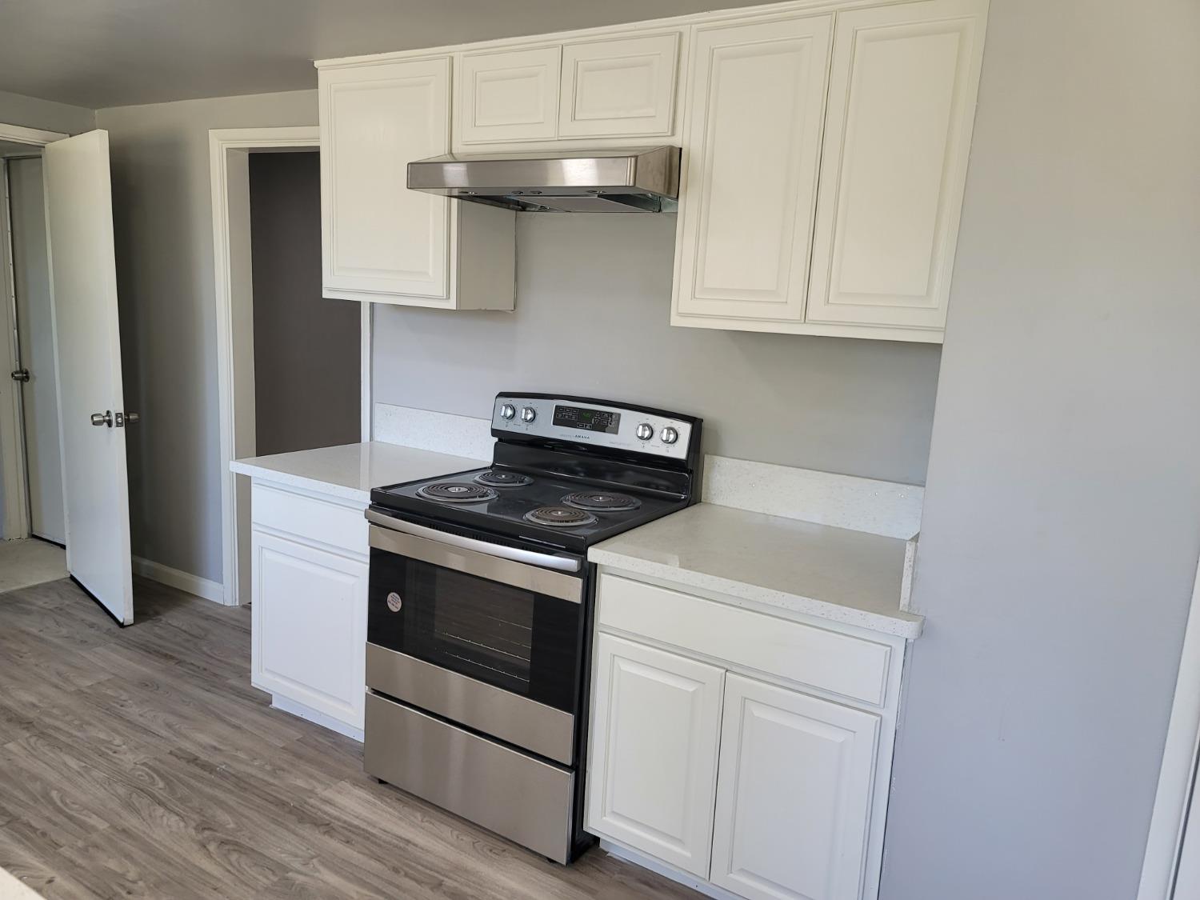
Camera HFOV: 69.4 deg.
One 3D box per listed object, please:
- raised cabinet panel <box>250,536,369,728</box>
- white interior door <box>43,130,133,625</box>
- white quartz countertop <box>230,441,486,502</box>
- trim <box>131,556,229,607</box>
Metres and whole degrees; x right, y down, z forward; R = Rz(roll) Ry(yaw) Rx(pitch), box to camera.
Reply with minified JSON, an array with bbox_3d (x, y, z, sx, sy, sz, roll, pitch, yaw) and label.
[{"bbox_3d":[-0.939,0.586,2.812,0.566,0.557,0.020,9,12,31],"label":"raised cabinet panel"},{"bbox_3d":[-2.269,-0.312,3.839,0.806,2.035,0.036,13,14,44],"label":"white interior door"},{"bbox_3d":[-0.775,0.061,2.989,0.655,0.034,0.658,9,12,31],"label":"white quartz countertop"},{"bbox_3d":[-2.146,0.619,4.307,0.875,0.100,0.015,9,12,31],"label":"trim"}]

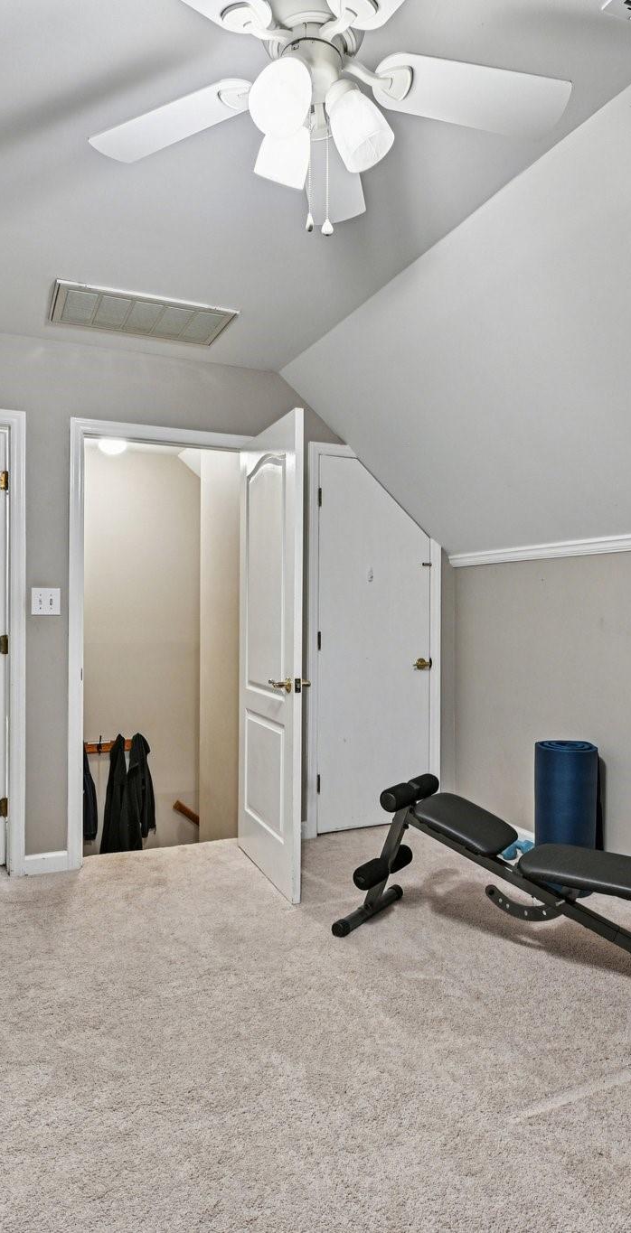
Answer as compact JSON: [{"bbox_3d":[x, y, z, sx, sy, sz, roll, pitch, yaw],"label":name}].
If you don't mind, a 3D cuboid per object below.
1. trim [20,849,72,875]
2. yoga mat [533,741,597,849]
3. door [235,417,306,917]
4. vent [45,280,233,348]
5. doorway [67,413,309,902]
[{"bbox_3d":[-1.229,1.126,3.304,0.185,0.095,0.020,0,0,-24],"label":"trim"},{"bbox_3d":[1.129,0.882,3.155,0.255,0.610,0.255,0,0,-24],"label":"yoga mat"},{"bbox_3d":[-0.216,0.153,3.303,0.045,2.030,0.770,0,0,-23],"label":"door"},{"bbox_3d":[-0.725,-1.245,3.008,0.710,0.025,0.405,0,0,-24],"label":"vent"},{"bbox_3d":[-0.750,0.128,3.560,0.890,2.090,0.160,0,0,-24],"label":"doorway"}]

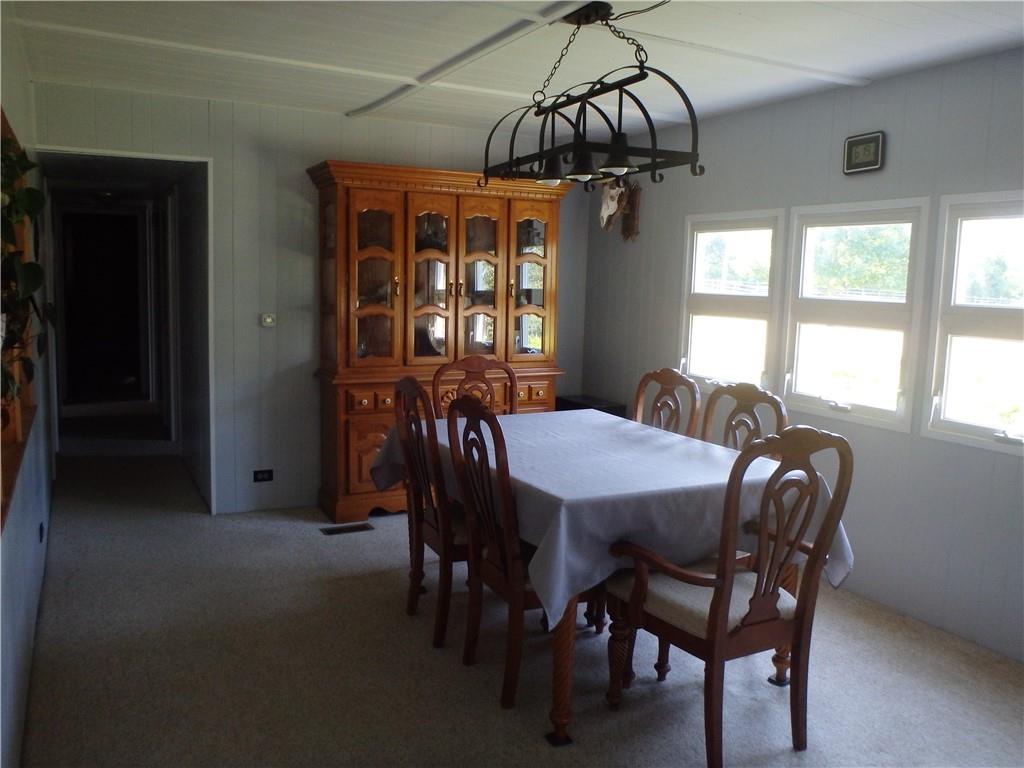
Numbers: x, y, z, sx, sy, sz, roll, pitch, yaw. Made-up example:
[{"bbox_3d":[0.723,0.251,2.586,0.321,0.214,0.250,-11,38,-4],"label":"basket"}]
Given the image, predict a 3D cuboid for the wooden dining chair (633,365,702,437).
[{"bbox_3d":[0.458,0.451,3.704,0.606,1.029,0.493,-2,8,-27],"label":"wooden dining chair"}]

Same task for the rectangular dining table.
[{"bbox_3d":[0.277,0.621,3.332,1.074,0.775,1.481,-2,8,-27],"label":"rectangular dining table"}]

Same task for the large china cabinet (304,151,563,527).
[{"bbox_3d":[-0.421,-0.246,5.112,1.571,2.021,0.444,-2,8,-27],"label":"large china cabinet"}]

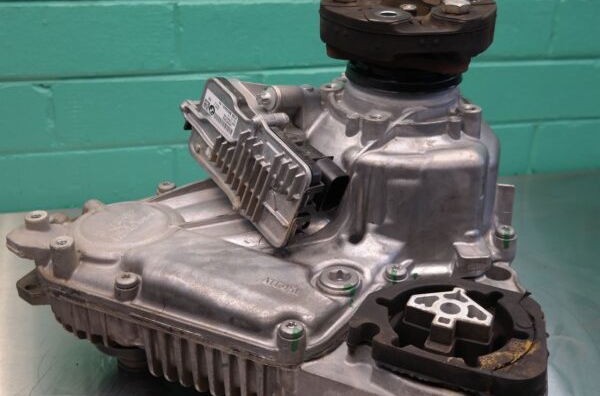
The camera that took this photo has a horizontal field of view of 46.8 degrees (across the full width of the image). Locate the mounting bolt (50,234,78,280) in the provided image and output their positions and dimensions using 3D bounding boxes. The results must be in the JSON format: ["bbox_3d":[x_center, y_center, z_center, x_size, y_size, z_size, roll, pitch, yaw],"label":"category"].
[{"bbox_3d":[-0.177,0.045,0.519,0.018,0.027,0.018,0,27,0],"label":"mounting bolt"}]

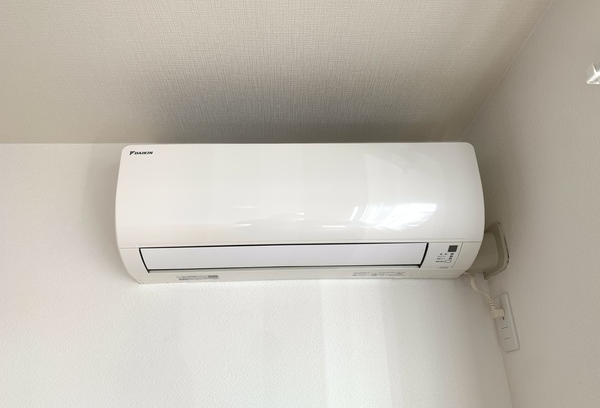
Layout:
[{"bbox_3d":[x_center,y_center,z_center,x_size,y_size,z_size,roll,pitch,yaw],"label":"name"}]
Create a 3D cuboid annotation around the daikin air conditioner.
[{"bbox_3d":[0.003,0.013,1.043,0.768,0.282,0.228,-1,-24,-2],"label":"daikin air conditioner"}]

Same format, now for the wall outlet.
[{"bbox_3d":[0.458,0.266,1.009,0.010,0.120,0.070,-1,-24,-2],"label":"wall outlet"}]

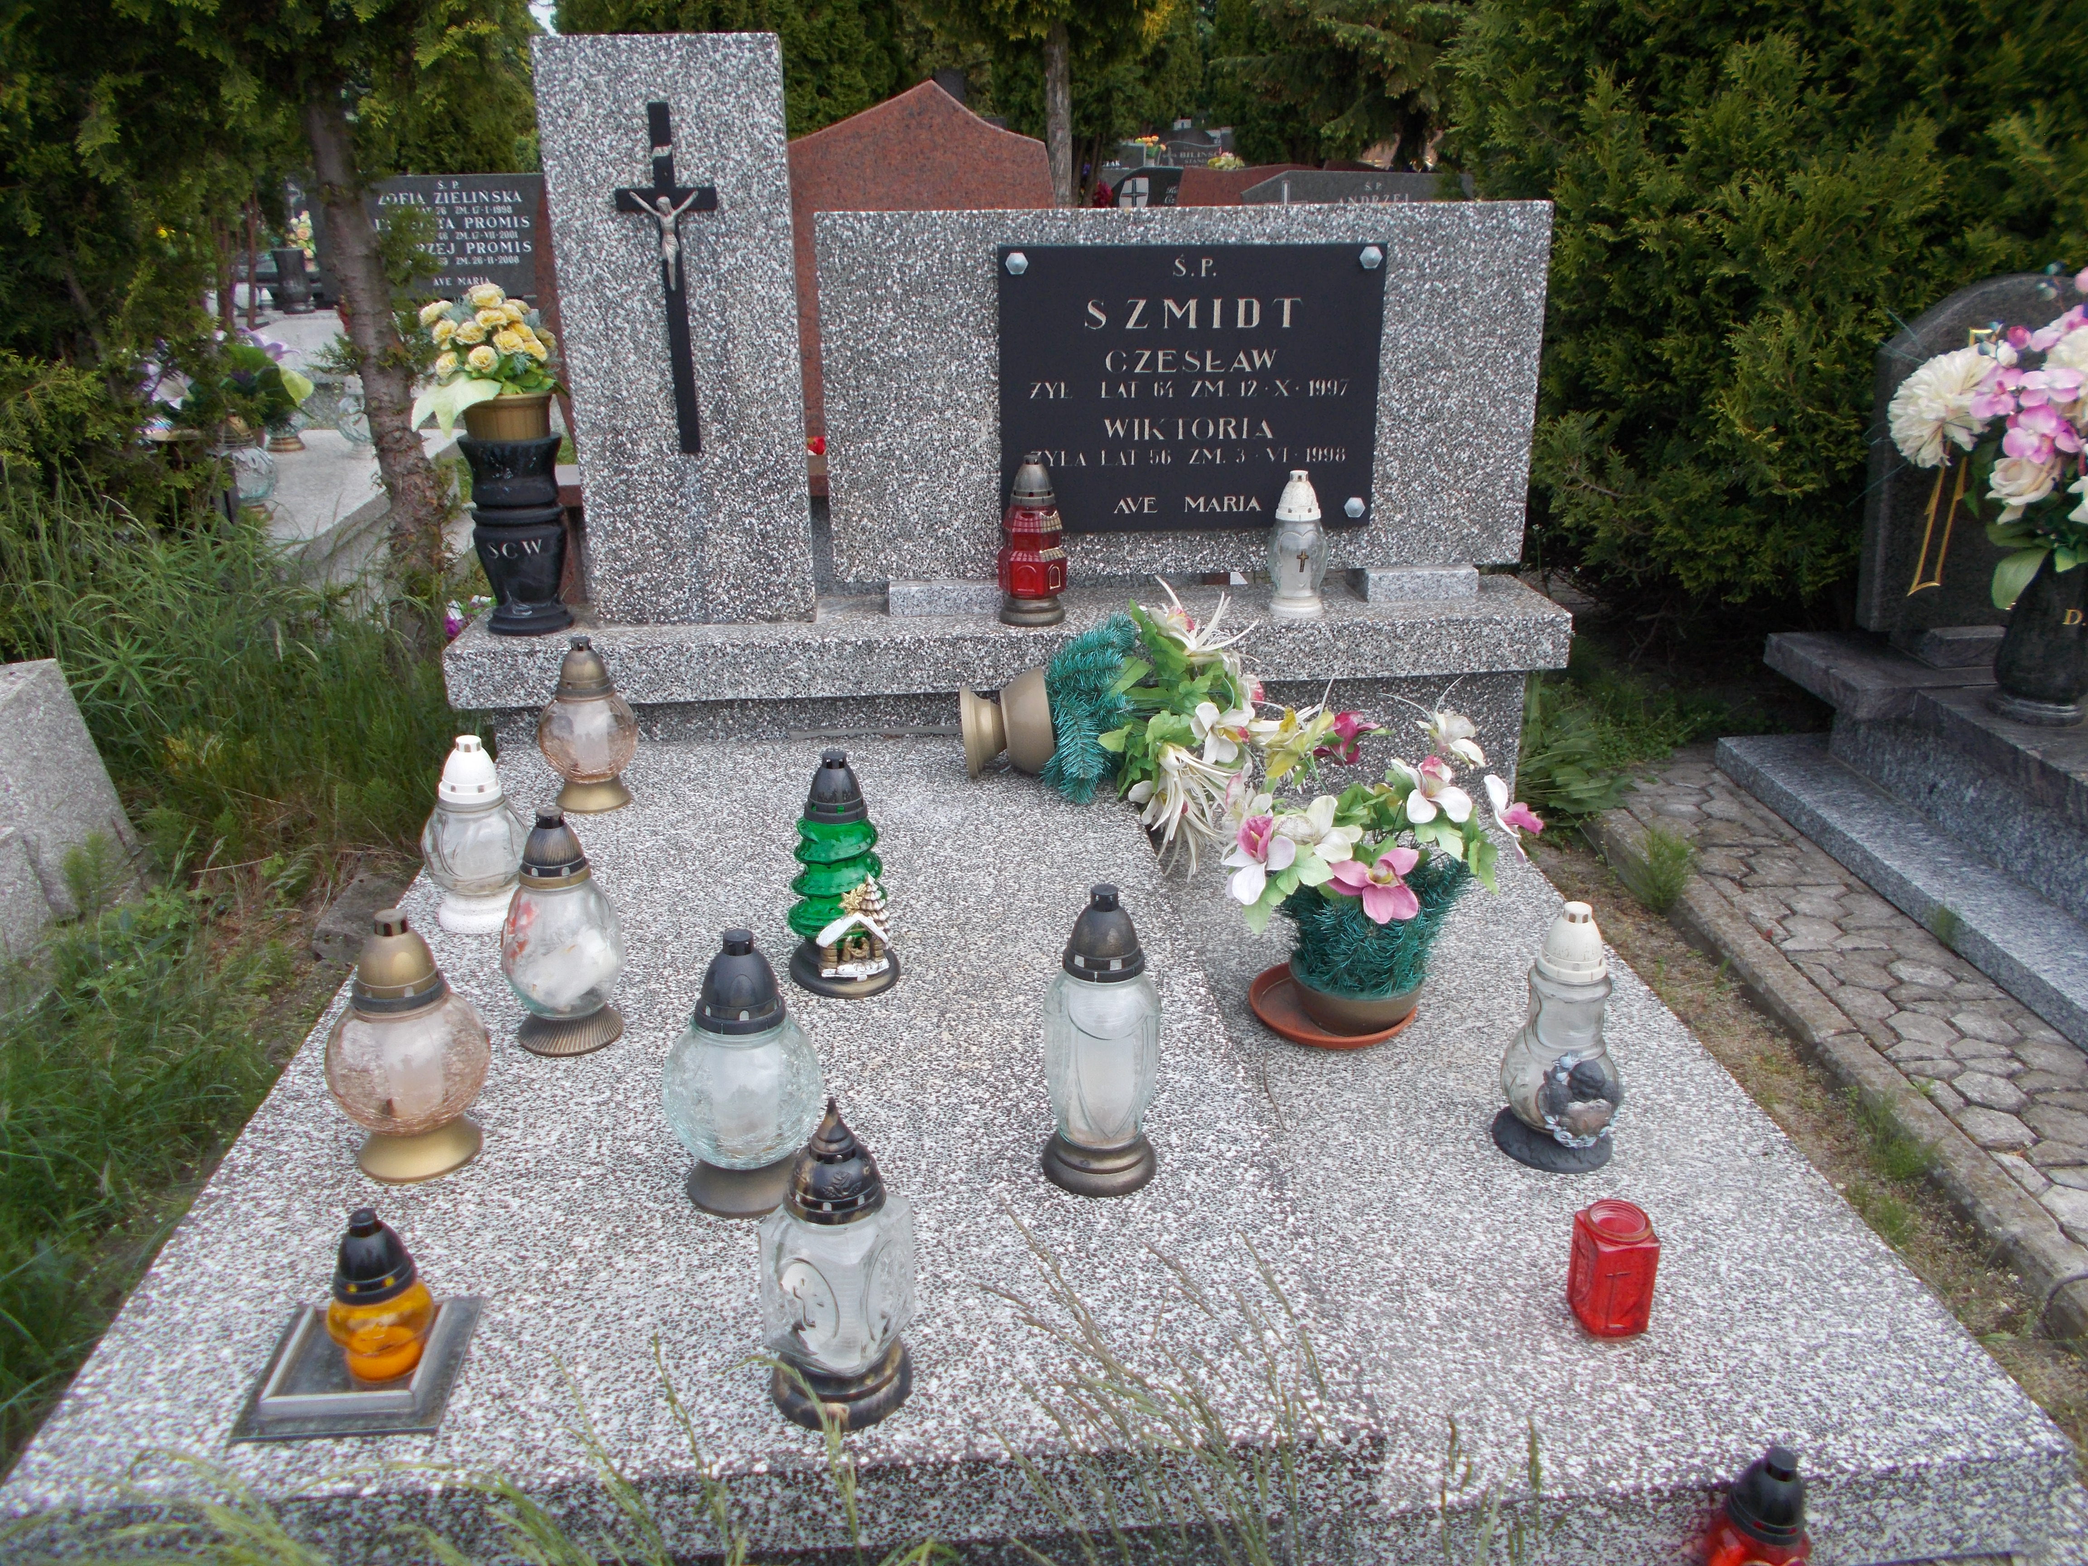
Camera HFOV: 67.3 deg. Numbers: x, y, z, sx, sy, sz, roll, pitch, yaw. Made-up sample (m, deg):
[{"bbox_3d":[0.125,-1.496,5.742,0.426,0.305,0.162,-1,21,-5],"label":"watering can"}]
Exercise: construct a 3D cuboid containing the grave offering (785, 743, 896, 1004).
[{"bbox_3d":[-0.260,0.107,1.976,0.141,0.303,0.136,-7,21,-19],"label":"grave offering"}]

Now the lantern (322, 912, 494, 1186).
[{"bbox_3d":[-0.670,0.264,1.636,0.157,0.270,0.157,-2,21,-4],"label":"lantern"}]

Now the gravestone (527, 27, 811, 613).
[{"bbox_3d":[-0.638,-0.779,2.793,0.403,0.993,0.100,-2,21,-4],"label":"gravestone"}]

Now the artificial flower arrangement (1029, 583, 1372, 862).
[{"bbox_3d":[0.255,-0.097,2.541,0.533,0.427,0.388,-2,3,-4],"label":"artificial flower arrangement"}]

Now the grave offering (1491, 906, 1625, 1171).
[{"bbox_3d":[0.676,0.319,2.019,0.157,0.337,0.165,-2,21,-4],"label":"grave offering"}]

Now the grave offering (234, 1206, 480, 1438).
[{"bbox_3d":[-0.595,0.432,1.346,0.164,0.163,0.168,-2,21,-4],"label":"grave offering"}]

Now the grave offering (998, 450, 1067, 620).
[{"bbox_3d":[-0.022,-0.451,2.882,0.126,0.306,0.126,-2,21,-4],"label":"grave offering"}]

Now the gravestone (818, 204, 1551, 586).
[{"bbox_3d":[0.258,-0.728,2.938,1.324,0.669,0.112,-2,20,-4],"label":"gravestone"}]

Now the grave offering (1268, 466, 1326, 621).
[{"bbox_3d":[0.476,-0.446,2.905,0.109,0.254,0.109,-3,20,-7],"label":"grave offering"}]

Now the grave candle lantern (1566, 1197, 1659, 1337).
[{"bbox_3d":[0.603,0.504,1.654,0.074,0.126,0.074,-2,20,-4],"label":"grave candle lantern"}]

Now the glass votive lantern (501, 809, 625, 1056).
[{"bbox_3d":[-0.577,0.172,1.863,0.136,0.276,0.136,-2,21,-4],"label":"glass votive lantern"}]

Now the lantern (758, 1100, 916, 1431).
[{"bbox_3d":[-0.173,0.384,1.290,0.121,0.286,0.121,12,23,31],"label":"lantern"}]

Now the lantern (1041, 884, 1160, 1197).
[{"bbox_3d":[0.057,0.251,1.585,0.118,0.316,0.118,-2,20,-4],"label":"lantern"}]

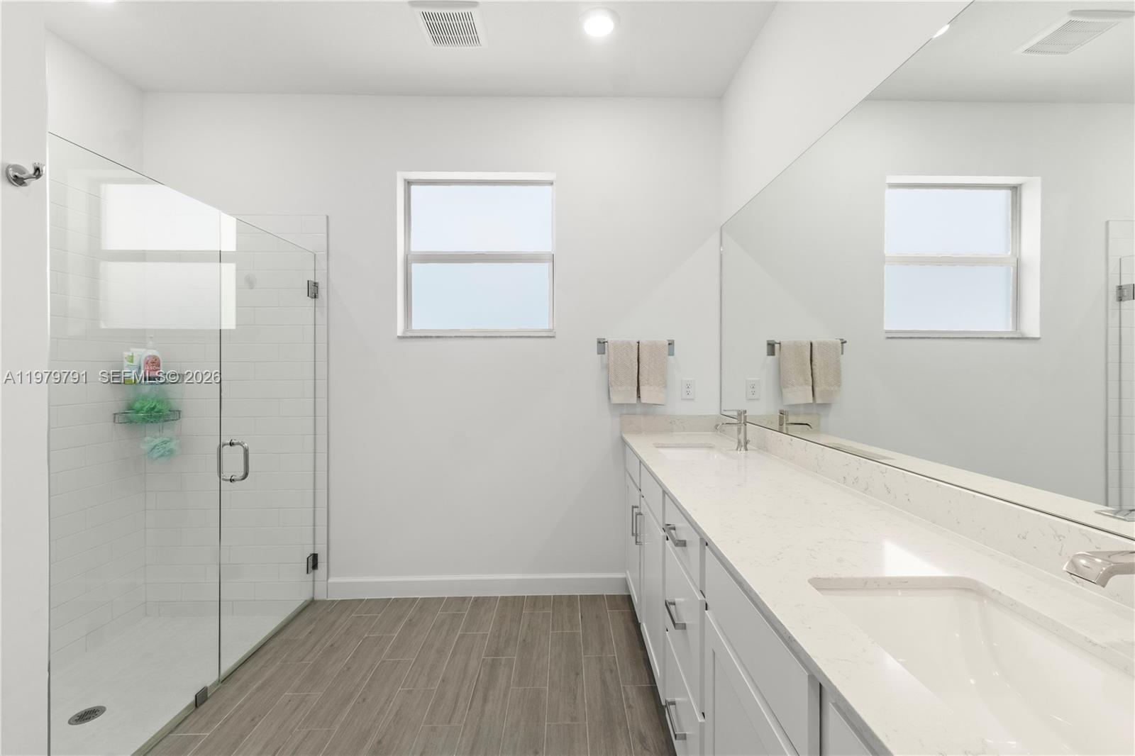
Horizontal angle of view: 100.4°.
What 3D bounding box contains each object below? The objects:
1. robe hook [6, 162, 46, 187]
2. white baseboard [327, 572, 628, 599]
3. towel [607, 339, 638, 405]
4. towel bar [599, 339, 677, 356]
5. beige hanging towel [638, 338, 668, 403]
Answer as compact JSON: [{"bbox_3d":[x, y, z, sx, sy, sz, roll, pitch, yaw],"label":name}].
[{"bbox_3d":[-1.328,-0.501,1.165,0.055,0.056,0.051,0,1,0],"label":"robe hook"},{"bbox_3d":[-0.500,1.185,2.687,1.704,0.115,0.015,0,1,-1],"label":"white baseboard"},{"bbox_3d":[0.307,-0.030,2.642,0.165,0.353,0.056,0,1,-1],"label":"towel"},{"bbox_3d":[0.389,-0.175,2.652,0.441,0.092,0.068,0,1,-1],"label":"towel bar"},{"bbox_3d":[0.473,-0.030,2.645,0.158,0.353,0.056,0,1,-1],"label":"beige hanging towel"}]

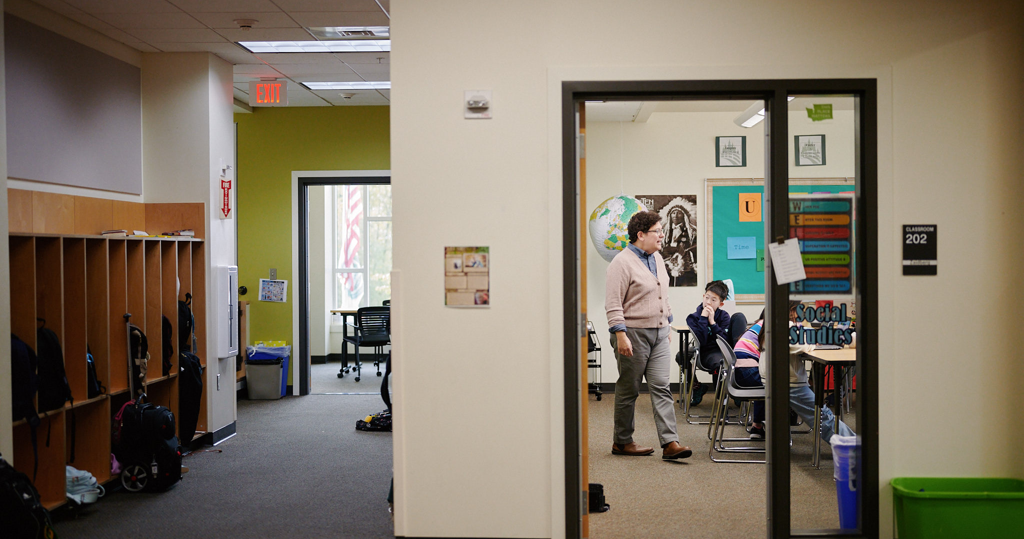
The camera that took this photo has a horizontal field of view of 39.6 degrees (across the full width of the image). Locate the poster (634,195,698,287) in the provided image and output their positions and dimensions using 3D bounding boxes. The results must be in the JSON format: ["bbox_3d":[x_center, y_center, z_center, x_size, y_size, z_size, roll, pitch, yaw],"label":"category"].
[{"bbox_3d":[1.532,-0.285,14.113,0.613,0.910,0.010,0,1,2],"label":"poster"}]

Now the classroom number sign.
[{"bbox_3d":[1.859,-0.088,6.473,0.155,0.232,0.012,0,1,2],"label":"classroom number sign"}]

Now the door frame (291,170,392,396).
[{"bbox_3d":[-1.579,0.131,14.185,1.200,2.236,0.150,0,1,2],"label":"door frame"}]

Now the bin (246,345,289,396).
[{"bbox_3d":[-2.374,1.006,13.992,0.410,0.500,0.280,0,1,2],"label":"bin"}]

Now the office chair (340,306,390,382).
[{"bbox_3d":[-1.615,0.823,16.049,0.600,0.830,0.580,-1,1,-22],"label":"office chair"}]

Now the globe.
[{"bbox_3d":[1.059,-0.379,13.685,0.640,0.680,0.640,0,1,2],"label":"globe"}]

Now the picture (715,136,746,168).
[{"bbox_3d":[2.171,-1.165,14.075,0.303,0.301,0.015,0,1,2],"label":"picture"}]

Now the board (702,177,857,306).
[{"bbox_3d":[2.831,-0.277,14.048,1.830,1.247,0.040,0,1,2],"label":"board"}]

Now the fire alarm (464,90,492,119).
[{"bbox_3d":[-0.154,-0.748,6.440,0.125,0.130,0.060,0,1,2],"label":"fire alarm"}]

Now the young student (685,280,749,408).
[{"bbox_3d":[1.724,0.684,11.981,0.510,1.160,0.560,0,1,-3],"label":"young student"}]

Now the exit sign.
[{"bbox_3d":[-2.061,-1.483,12.024,0.318,0.215,0.050,0,1,2],"label":"exit sign"}]

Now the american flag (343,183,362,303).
[{"bbox_3d":[-2.799,-0.555,24.987,0.352,2.180,0.250,0,1,2],"label":"american flag"}]

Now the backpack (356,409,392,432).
[{"bbox_3d":[-1.024,1.191,11.486,0.420,0.200,0.310,0,1,2],"label":"backpack"}]

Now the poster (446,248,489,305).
[{"bbox_3d":[-0.206,0.035,6.556,0.209,0.285,0.014,0,1,2],"label":"poster"}]

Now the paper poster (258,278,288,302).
[{"bbox_3d":[-2.372,0.211,14.137,0.281,0.217,0.010,4,1,2],"label":"paper poster"}]

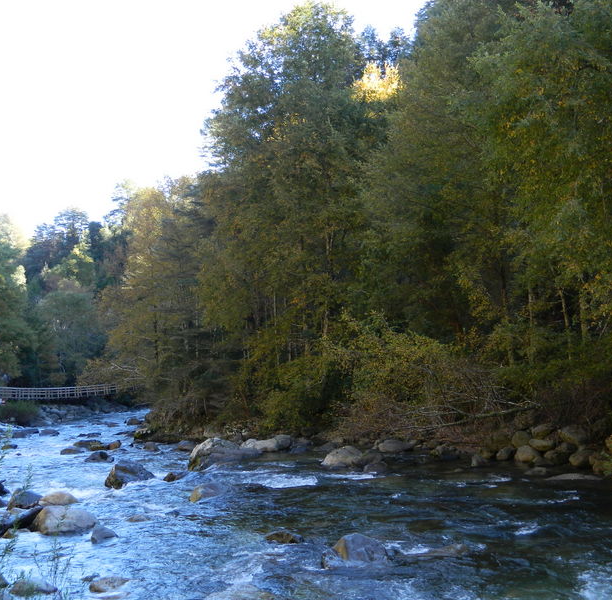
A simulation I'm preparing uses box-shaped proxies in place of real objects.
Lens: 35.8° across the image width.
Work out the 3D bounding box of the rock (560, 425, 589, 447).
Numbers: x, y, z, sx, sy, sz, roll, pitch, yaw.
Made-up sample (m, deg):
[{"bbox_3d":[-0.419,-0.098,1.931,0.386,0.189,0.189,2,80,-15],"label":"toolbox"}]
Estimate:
[{"bbox_3d":[7.580,3.833,26.800,0.790,0.560,0.620,-1,-5,16],"label":"rock"}]

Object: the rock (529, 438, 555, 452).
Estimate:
[{"bbox_3d":[6.587,4.069,26.500,0.700,0.380,0.480,-1,-5,16],"label":"rock"}]

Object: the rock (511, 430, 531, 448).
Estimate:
[{"bbox_3d":[6.081,3.946,26.800,0.550,0.480,0.480,-1,-5,16],"label":"rock"}]

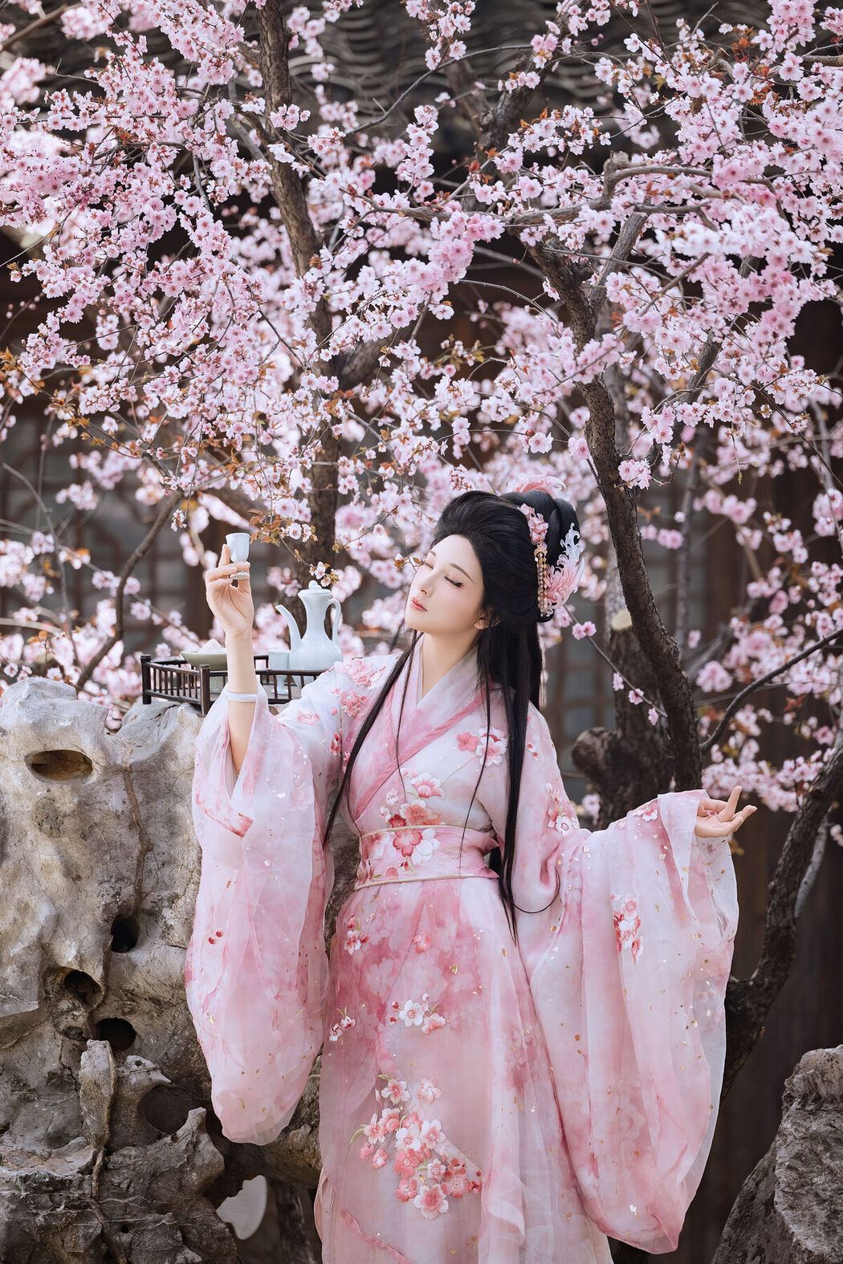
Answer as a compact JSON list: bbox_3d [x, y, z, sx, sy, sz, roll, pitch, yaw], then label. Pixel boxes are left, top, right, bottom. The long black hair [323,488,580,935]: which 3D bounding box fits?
[{"bbox_3d":[0.051,0.136,12.000,0.270,0.760,0.380,2,3,38],"label":"long black hair"}]

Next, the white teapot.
[{"bbox_3d":[-0.196,0.009,12.200,0.120,0.193,0.095,0,2,-9],"label":"white teapot"}]

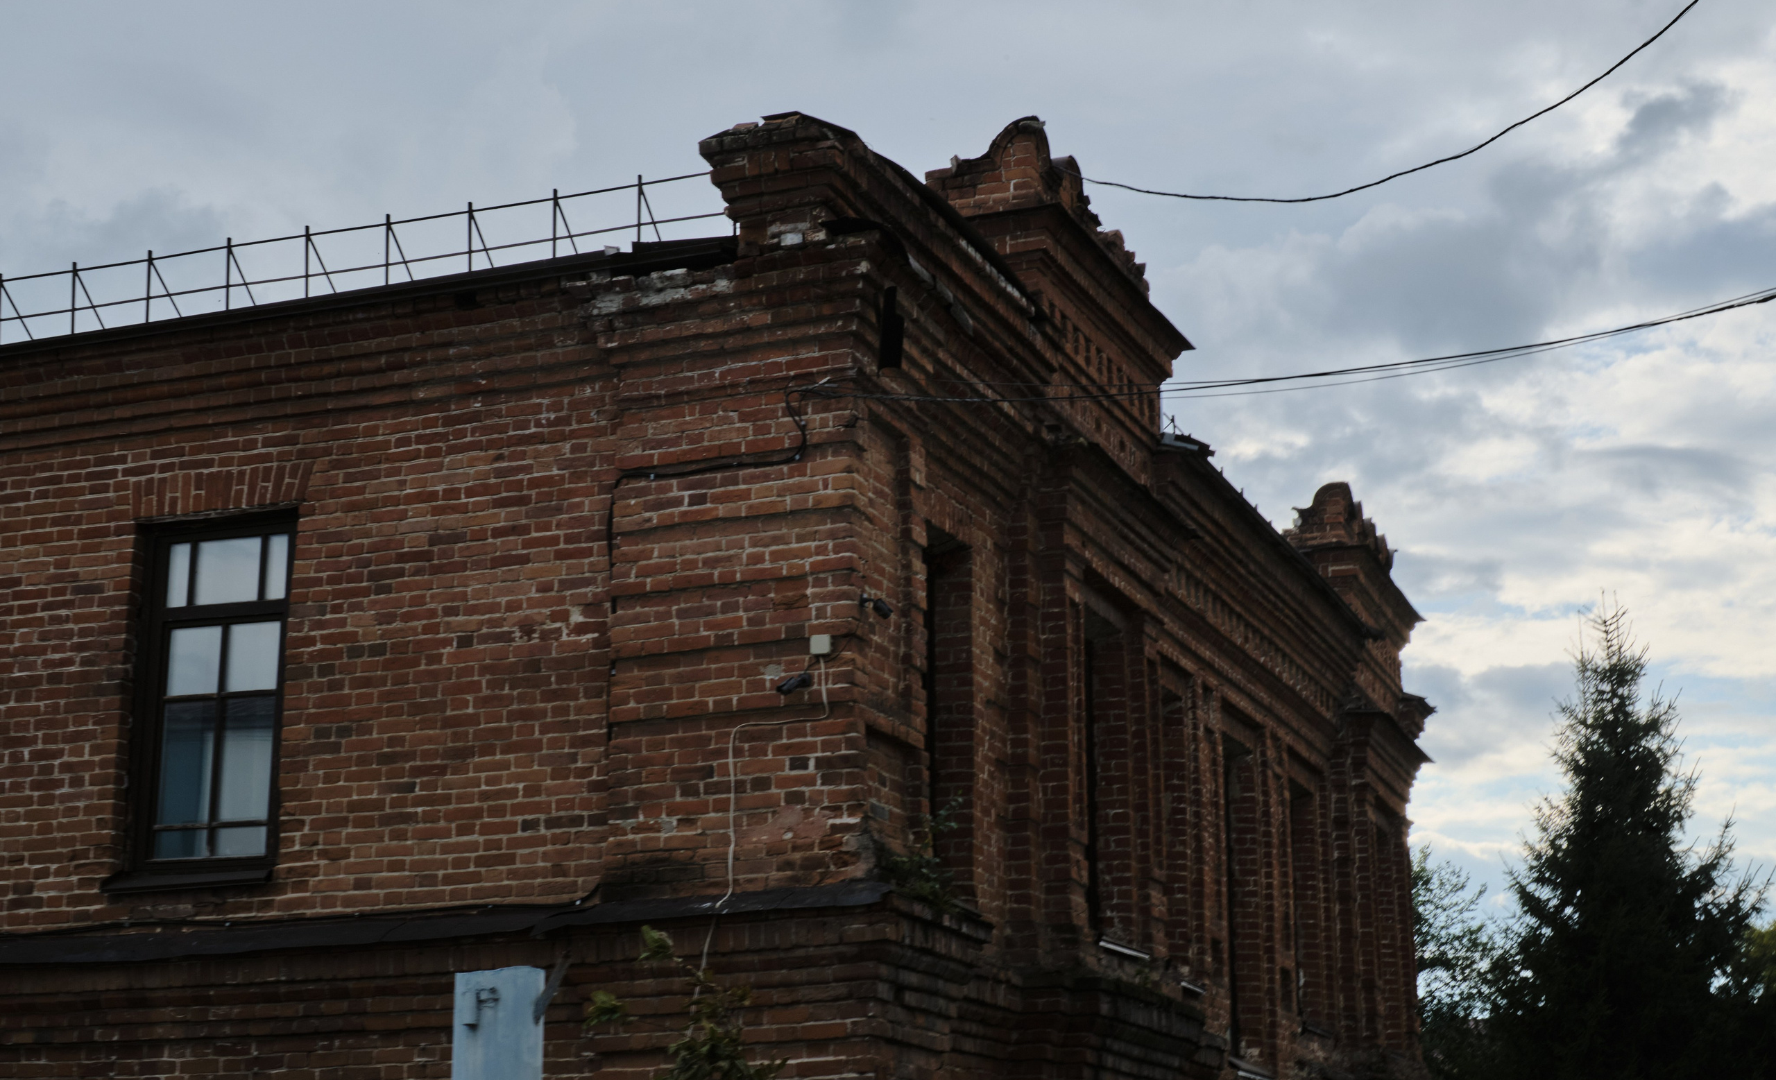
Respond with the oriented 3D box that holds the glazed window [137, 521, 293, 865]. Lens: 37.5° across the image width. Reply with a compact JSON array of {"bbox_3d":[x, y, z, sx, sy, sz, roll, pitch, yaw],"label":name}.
[{"bbox_3d":[-3.822,0.858,14.897,1.090,2.050,0.160,-6,-16,21],"label":"glazed window"}]

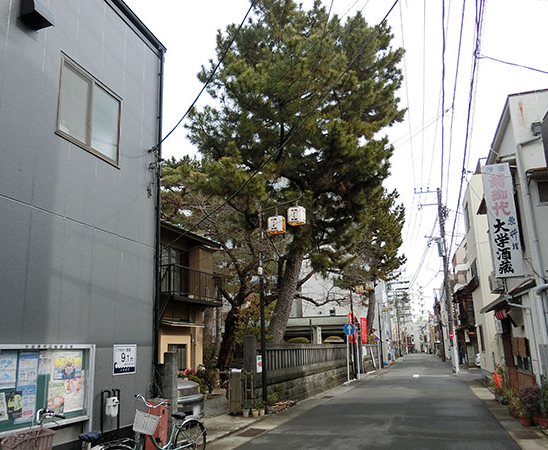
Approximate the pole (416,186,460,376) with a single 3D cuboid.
[{"bbox_3d":[10.674,3.282,27.612,1.700,11.500,0.700,-7,-15,18],"label":"pole"}]

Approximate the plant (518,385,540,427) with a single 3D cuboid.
[{"bbox_3d":[5.353,3.782,9.079,0.420,0.780,0.400,-7,-15,18],"label":"plant"}]

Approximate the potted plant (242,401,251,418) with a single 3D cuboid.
[{"bbox_3d":[-0.762,5.098,12.006,0.240,0.450,0.240,-2,-14,-1],"label":"potted plant"}]

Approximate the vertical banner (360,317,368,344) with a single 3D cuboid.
[{"bbox_3d":[6.169,7.193,29.600,0.520,1.780,0.100,-7,-15,18],"label":"vertical banner"}]

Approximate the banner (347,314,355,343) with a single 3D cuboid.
[{"bbox_3d":[4.758,6.354,26.600,0.520,1.780,0.100,-7,-15,18],"label":"banner"}]

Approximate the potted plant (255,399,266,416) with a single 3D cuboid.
[{"bbox_3d":[-0.370,5.081,12.050,0.300,0.460,0.300,-2,-14,-1],"label":"potted plant"}]

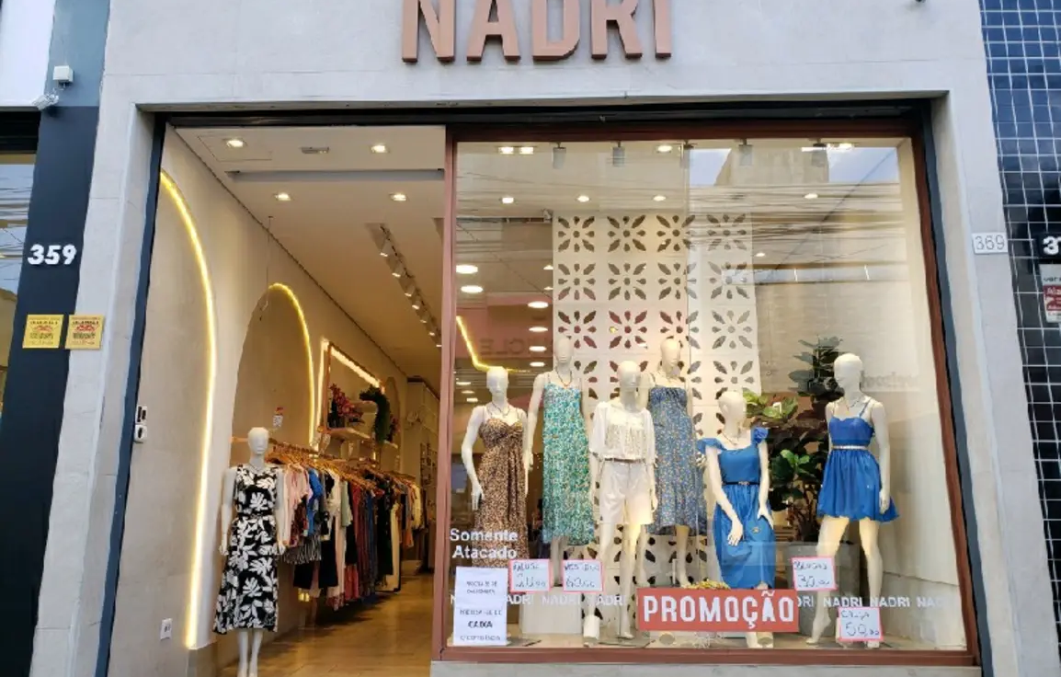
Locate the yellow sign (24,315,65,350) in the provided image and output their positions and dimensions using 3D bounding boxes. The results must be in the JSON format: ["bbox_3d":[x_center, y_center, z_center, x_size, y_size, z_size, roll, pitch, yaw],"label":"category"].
[{"bbox_3d":[-2.715,-0.038,4.443,0.202,0.191,0.010,0,-12,1],"label":"yellow sign"}]

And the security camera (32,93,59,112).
[{"bbox_3d":[-2.861,-1.391,4.702,0.135,0.066,0.066,-37,7,-29],"label":"security camera"}]

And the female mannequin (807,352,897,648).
[{"bbox_3d":[1.972,0.944,4.887,0.500,1.754,0.400,-10,-15,38],"label":"female mannequin"}]

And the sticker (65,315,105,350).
[{"bbox_3d":[-2.510,-0.037,4.484,0.200,0.194,0.008,0,-12,2],"label":"sticker"}]

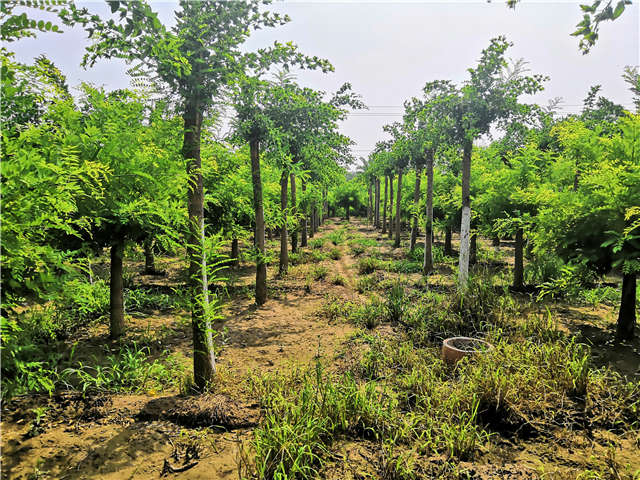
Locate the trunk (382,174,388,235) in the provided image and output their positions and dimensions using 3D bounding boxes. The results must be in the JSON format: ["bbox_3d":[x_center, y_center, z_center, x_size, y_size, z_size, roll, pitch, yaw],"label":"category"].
[{"bbox_3d":[2.901,-1.596,22.059,0.150,2.658,0.150,2,5,7],"label":"trunk"}]

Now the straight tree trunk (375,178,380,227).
[{"bbox_3d":[2.820,-1.762,24.167,0.160,2.415,0.160,1,5,7],"label":"straight tree trunk"}]

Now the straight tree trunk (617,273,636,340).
[{"bbox_3d":[3.339,0.683,5.424,0.160,0.771,0.160,2,5,32],"label":"straight tree trunk"}]

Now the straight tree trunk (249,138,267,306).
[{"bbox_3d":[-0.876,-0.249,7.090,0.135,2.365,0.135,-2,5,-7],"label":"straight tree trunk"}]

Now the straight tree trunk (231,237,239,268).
[{"bbox_3d":[-1.852,0.267,10.833,0.145,0.688,0.145,-1,5,-10],"label":"straight tree trunk"}]

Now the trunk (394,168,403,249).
[{"bbox_3d":[2.479,-0.986,15.617,0.140,2.472,0.140,2,5,9],"label":"trunk"}]

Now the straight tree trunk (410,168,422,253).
[{"bbox_3d":[2.520,-0.737,13.178,0.160,2.284,0.160,4,5,11],"label":"straight tree trunk"}]

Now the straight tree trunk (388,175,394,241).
[{"bbox_3d":[2.563,-1.181,17.961,0.155,2.334,0.155,1,5,8],"label":"straight tree trunk"}]

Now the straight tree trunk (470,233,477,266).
[{"bbox_3d":[3.432,0.208,11.143,0.145,0.752,0.145,2,5,17],"label":"straight tree trunk"}]

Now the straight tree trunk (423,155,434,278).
[{"bbox_3d":[2.200,-0.508,9.984,0.165,2.378,0.165,1,5,12],"label":"straight tree trunk"}]

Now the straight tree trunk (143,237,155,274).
[{"bbox_3d":[-3.516,0.271,10.263,0.160,0.821,0.160,0,5,0],"label":"straight tree trunk"}]

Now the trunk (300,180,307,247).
[{"bbox_3d":[-0.487,-0.820,15.351,0.155,2.068,0.155,0,5,-2],"label":"trunk"}]

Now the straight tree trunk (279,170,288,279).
[{"bbox_3d":[-0.718,-0.350,10.000,0.135,2.100,0.135,0,5,-4],"label":"straight tree trunk"}]

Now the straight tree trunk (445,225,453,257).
[{"bbox_3d":[3.338,0.040,12.911,0.145,0.779,0.145,0,5,0],"label":"straight tree trunk"}]

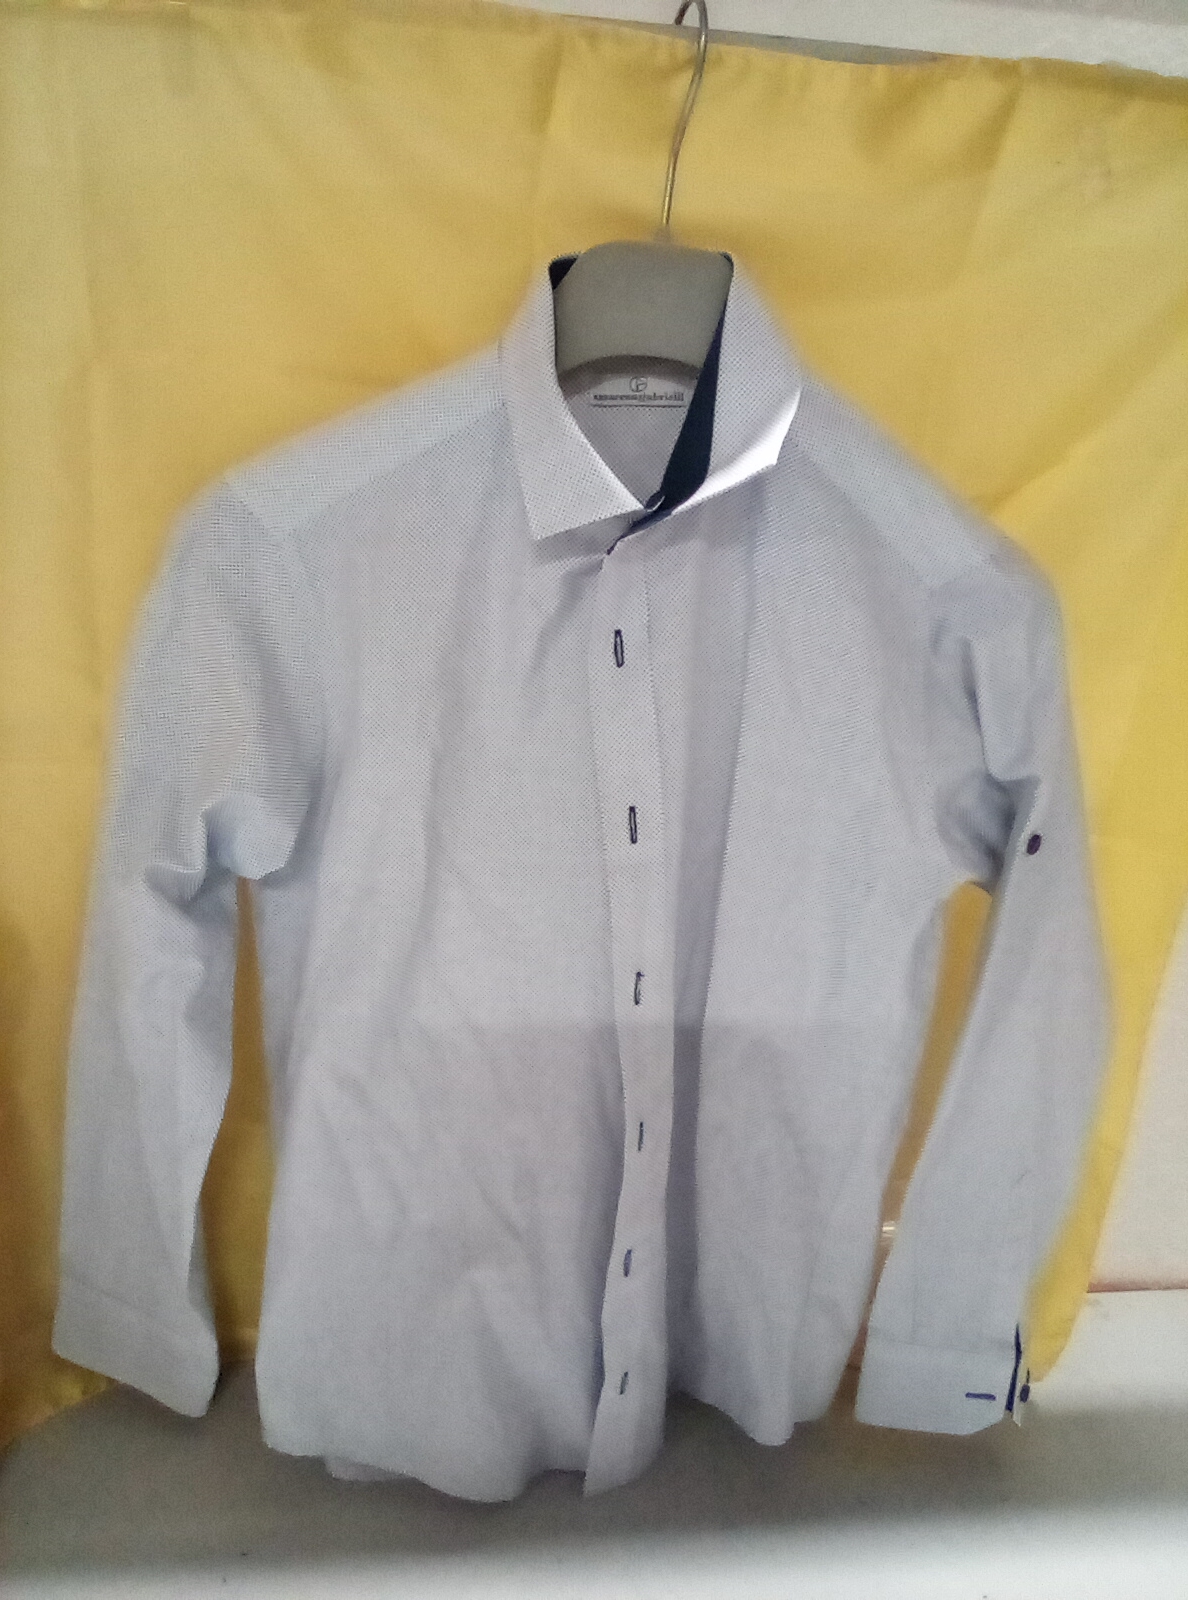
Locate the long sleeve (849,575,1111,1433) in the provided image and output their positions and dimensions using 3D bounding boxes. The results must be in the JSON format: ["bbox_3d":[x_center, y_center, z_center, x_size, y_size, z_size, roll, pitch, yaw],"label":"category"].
[{"bbox_3d":[0.204,0.122,0.695,0.130,0.520,0.110,0,21,-2],"label":"long sleeve"}]

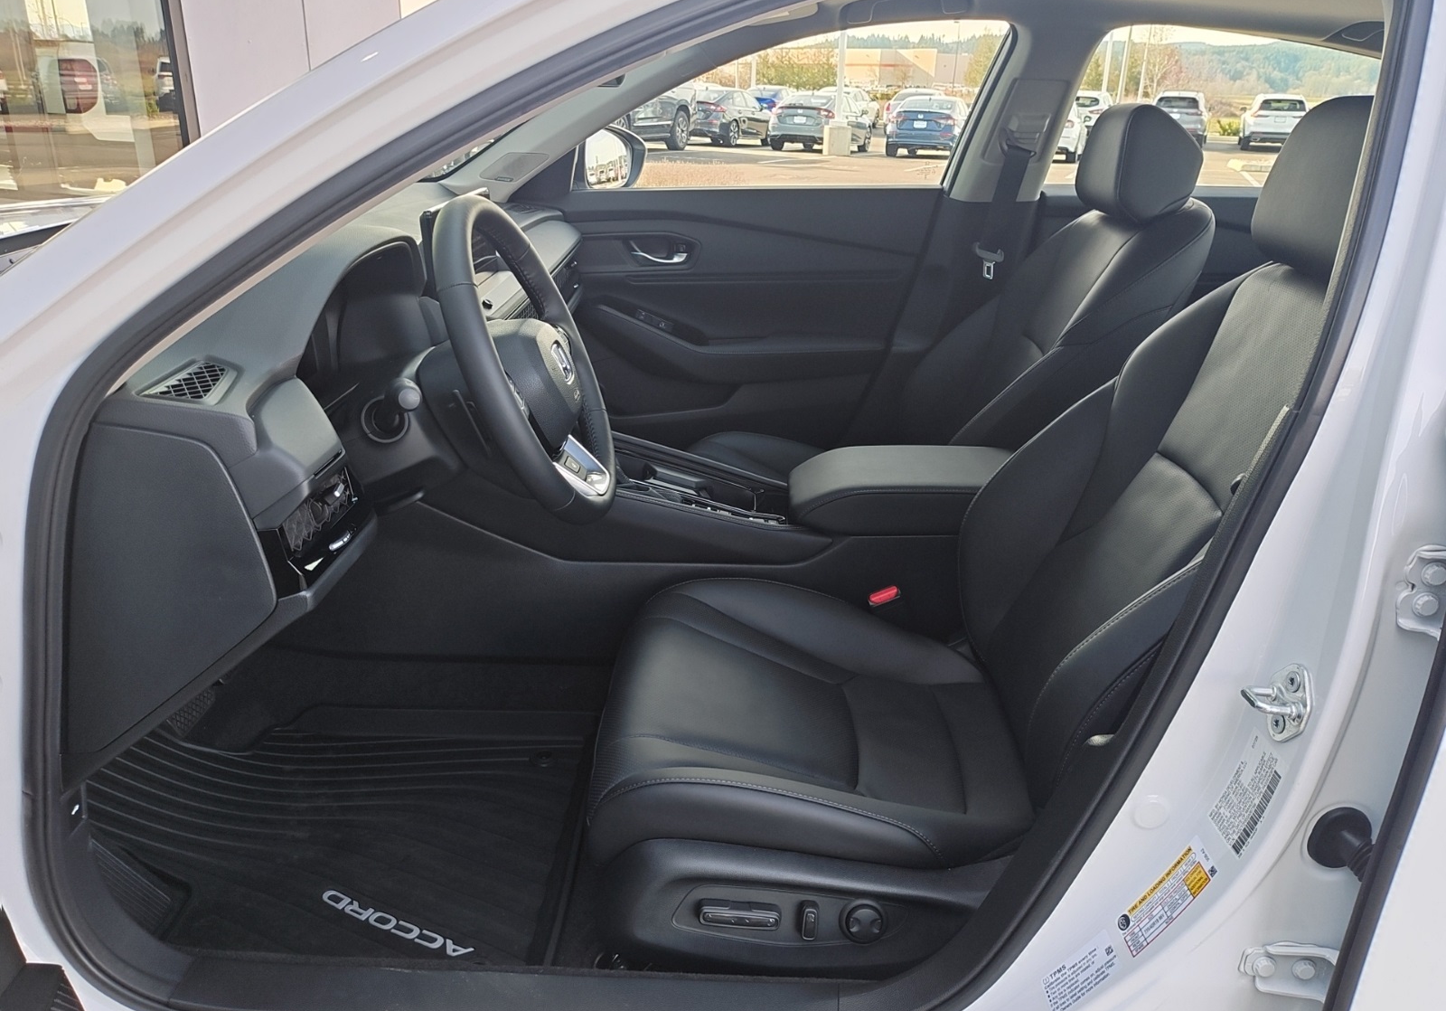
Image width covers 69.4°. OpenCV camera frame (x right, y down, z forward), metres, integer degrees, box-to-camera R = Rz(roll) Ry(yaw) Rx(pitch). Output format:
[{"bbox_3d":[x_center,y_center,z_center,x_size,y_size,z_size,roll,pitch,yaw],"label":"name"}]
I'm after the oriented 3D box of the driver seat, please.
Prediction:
[{"bbox_3d":[0.280,0.033,1.196,0.870,0.950,0.550,2,21,2],"label":"driver seat"}]

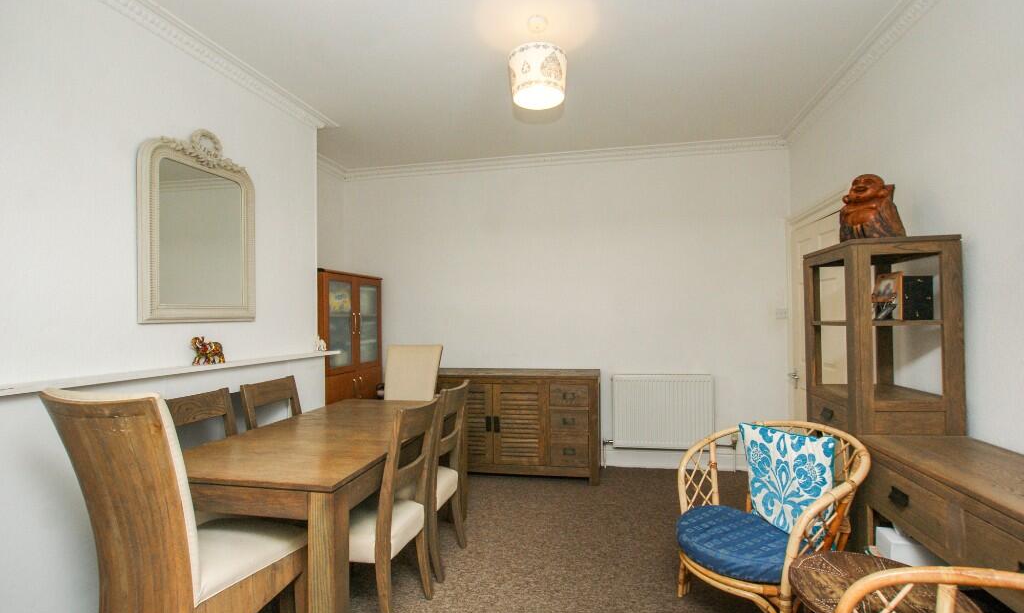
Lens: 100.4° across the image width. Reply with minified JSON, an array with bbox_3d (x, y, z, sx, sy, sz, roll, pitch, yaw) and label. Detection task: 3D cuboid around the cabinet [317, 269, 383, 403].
[{"bbox_3d":[-1.472,0.573,3.572,0.380,1.663,0.823,-1,-2,12],"label":"cabinet"}]

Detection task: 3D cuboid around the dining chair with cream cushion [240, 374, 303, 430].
[{"bbox_3d":[-1.186,0.903,2.448,0.536,0.941,0.415,-1,-2,10],"label":"dining chair with cream cushion"}]

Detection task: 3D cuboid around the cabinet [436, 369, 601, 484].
[{"bbox_3d":[0.035,0.977,3.621,1.384,0.837,0.419,-1,-2,9],"label":"cabinet"}]

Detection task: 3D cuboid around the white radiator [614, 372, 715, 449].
[{"bbox_3d":[1.265,0.887,3.573,0.805,0.621,0.080,-1,-2,9],"label":"white radiator"}]

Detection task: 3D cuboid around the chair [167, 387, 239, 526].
[{"bbox_3d":[-1.266,0.891,1.994,0.536,0.941,0.415,-1,-2,10],"label":"chair"}]

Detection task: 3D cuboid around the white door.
[{"bbox_3d":[2.151,0.377,2.963,0.045,1.973,0.770,-1,-2,13],"label":"white door"}]

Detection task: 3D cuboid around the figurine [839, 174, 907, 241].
[{"bbox_3d":[1.705,-0.444,2.020,0.180,0.310,0.210,0,-2,-10],"label":"figurine"}]

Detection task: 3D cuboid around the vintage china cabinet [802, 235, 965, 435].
[{"bbox_3d":[1.694,0.526,1.998,0.377,1.630,0.436,-1,-2,10],"label":"vintage china cabinet"}]

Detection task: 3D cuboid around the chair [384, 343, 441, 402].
[{"bbox_3d":[-0.791,0.835,3.047,0.475,1.103,0.620,-1,-2,8],"label":"chair"}]

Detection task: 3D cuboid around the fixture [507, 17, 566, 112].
[{"bbox_3d":[0.125,-1.227,2.108,0.280,0.382,0.280,0,-2,0],"label":"fixture"}]

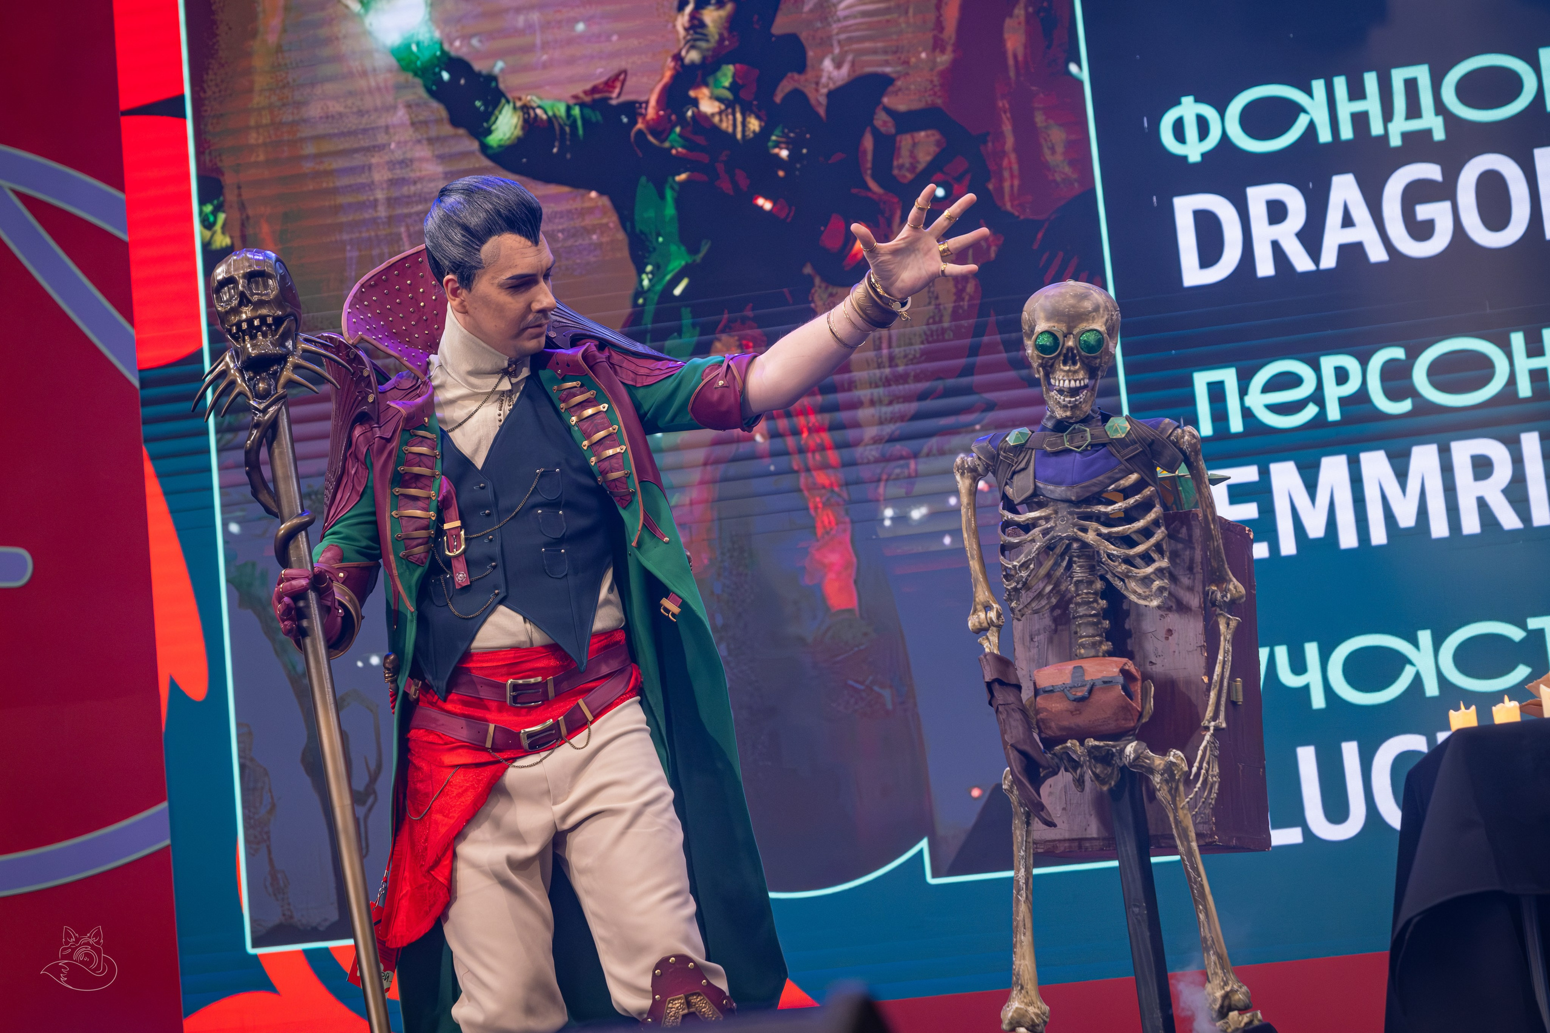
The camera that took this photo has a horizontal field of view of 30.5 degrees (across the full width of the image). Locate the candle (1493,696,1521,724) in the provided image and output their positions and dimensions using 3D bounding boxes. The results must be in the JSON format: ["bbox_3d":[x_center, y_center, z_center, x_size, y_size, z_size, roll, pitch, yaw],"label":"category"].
[{"bbox_3d":[1.109,0.294,4.300,0.039,0.048,0.039,-6,-8,0],"label":"candle"}]

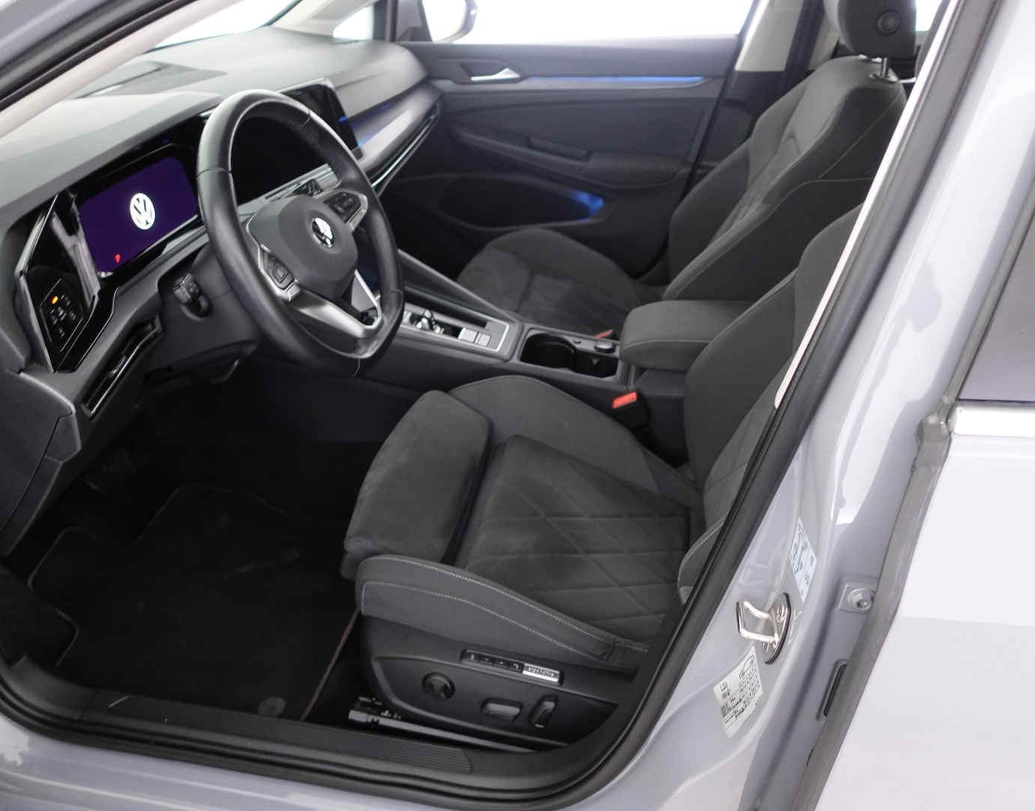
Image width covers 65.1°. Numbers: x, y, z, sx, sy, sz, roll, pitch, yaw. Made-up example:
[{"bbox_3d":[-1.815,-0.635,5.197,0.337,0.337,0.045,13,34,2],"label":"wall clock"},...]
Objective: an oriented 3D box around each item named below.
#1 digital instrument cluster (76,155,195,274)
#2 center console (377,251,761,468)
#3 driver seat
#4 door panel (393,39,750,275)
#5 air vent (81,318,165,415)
[{"bbox_3d":[-0.477,-0.249,1.034,0.020,0.088,0.230,-1,31,13],"label":"digital instrument cluster"},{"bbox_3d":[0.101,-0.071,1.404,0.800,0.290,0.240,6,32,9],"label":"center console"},{"bbox_3d":[0.177,-0.043,0.978,0.800,0.880,0.540,6,32,9],"label":"driver seat"},{"bbox_3d":[0.056,-0.580,1.925,0.840,0.560,0.130,6,32,9],"label":"door panel"},{"bbox_3d":[-0.422,-0.040,0.873,0.035,0.045,0.155,0,32,1],"label":"air vent"}]

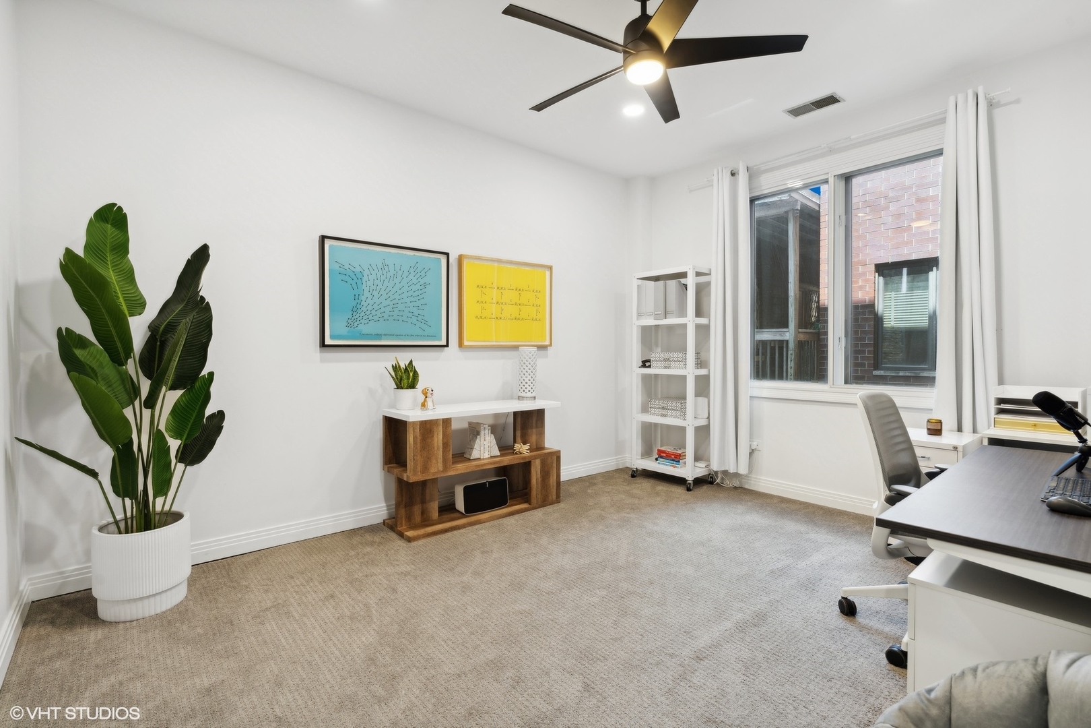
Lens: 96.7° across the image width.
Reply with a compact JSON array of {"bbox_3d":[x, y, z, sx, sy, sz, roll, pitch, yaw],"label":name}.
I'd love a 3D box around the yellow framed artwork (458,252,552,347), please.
[{"bbox_3d":[-0.286,-0.474,3.857,0.868,0.687,0.040,-1,2,-39],"label":"yellow framed artwork"}]

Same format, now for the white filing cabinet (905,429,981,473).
[{"bbox_3d":[2.200,0.728,2.770,0.495,0.643,0.360,-1,2,-39],"label":"white filing cabinet"}]

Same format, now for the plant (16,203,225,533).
[{"bbox_3d":[-1.836,0.023,2.144,0.681,1.430,0.590,-1,2,-39],"label":"plant"}]

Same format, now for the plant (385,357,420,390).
[{"bbox_3d":[-0.927,0.058,3.140,0.195,0.205,0.170,-1,2,-39],"label":"plant"}]

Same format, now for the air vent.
[{"bbox_3d":[1.836,-1.756,3.320,0.187,0.016,0.333,-1,2,-39],"label":"air vent"}]

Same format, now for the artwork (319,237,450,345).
[{"bbox_3d":[-1.040,-0.451,3.244,0.863,0.685,0.040,-1,2,-39],"label":"artwork"}]

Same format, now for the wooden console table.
[{"bbox_3d":[-0.468,0.672,3.401,1.192,0.755,0.392,-1,2,-39],"label":"wooden console table"}]

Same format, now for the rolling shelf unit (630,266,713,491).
[{"bbox_3d":[1.100,0.114,4.224,0.328,1.821,0.582,-1,2,-43],"label":"rolling shelf unit"}]

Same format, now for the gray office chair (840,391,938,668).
[{"bbox_3d":[1.510,0.604,1.866,0.660,0.960,0.630,-1,2,-39],"label":"gray office chair"}]

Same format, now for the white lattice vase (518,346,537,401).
[{"bbox_3d":[-0.146,0.077,3.806,0.137,0.411,0.137,0,1,0],"label":"white lattice vase"}]

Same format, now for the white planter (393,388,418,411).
[{"bbox_3d":[-0.908,0.232,3.160,0.150,0.139,0.150,-1,2,-39],"label":"white planter"}]

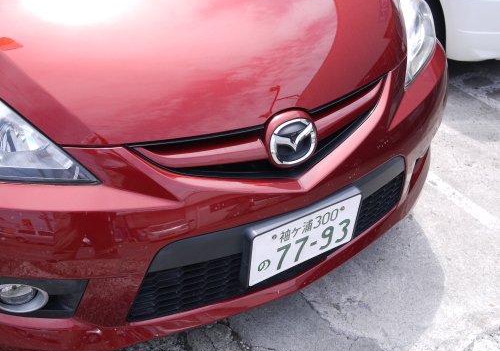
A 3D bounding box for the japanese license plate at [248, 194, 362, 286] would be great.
[{"bbox_3d":[0.139,0.157,1.439,0.330,0.165,0.010,-19,43,-27],"label":"japanese license plate"}]

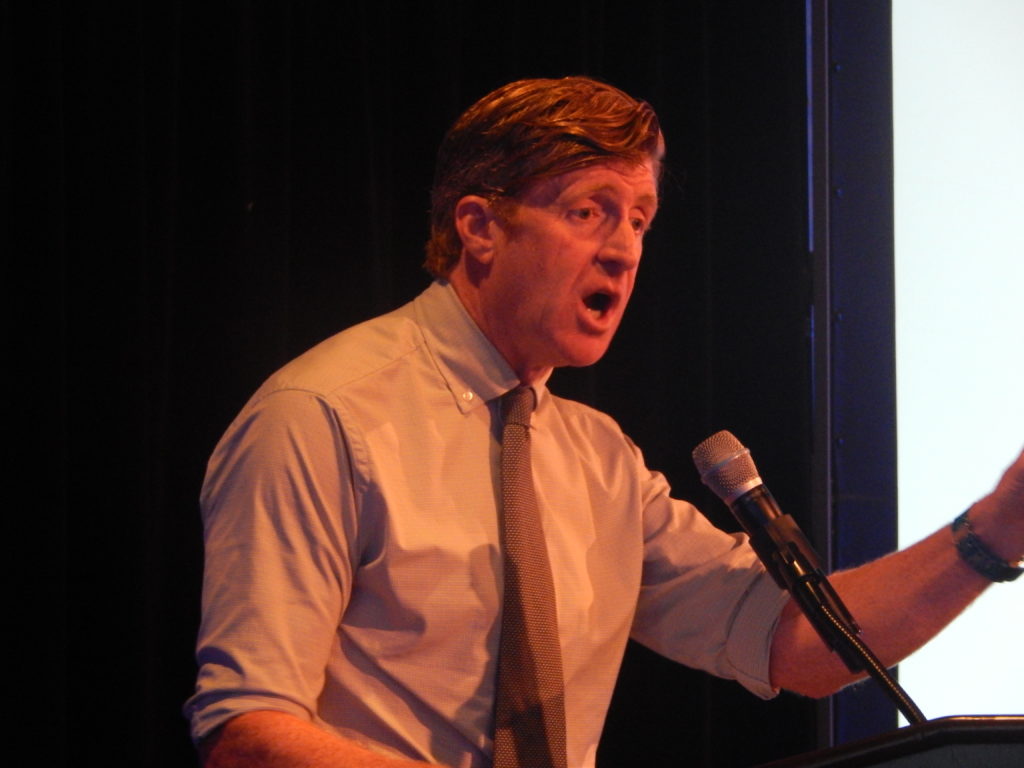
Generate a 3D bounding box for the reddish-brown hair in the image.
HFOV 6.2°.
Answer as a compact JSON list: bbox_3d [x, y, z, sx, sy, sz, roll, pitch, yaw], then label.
[{"bbox_3d":[0.029,-0.176,8.200,0.215,0.198,0.178,9,-2,42],"label":"reddish-brown hair"}]

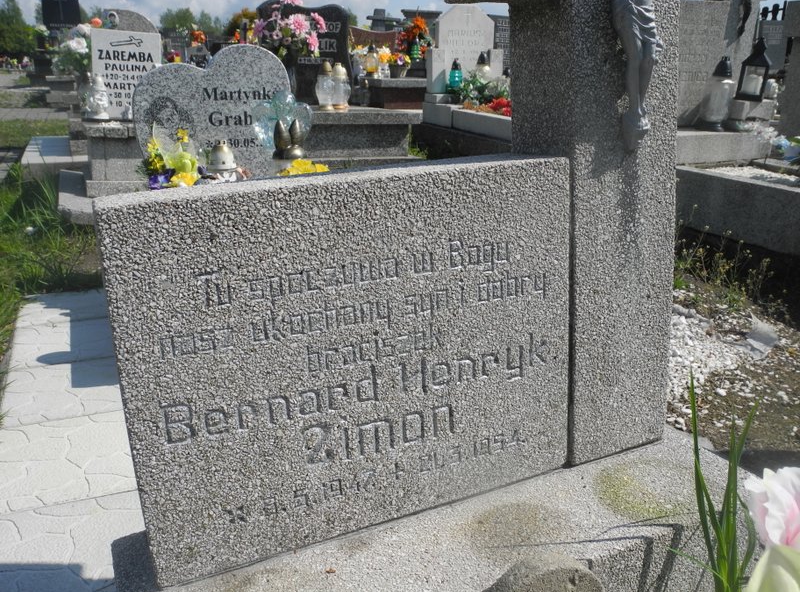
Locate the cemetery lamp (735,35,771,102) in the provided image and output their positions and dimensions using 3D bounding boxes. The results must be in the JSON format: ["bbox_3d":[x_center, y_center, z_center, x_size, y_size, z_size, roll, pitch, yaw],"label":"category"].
[{"bbox_3d":[1.667,-1.072,3.500,0.118,0.275,0.118,10,20,23],"label":"cemetery lamp"}]

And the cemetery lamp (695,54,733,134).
[{"bbox_3d":[1.418,-0.906,3.328,0.115,0.322,0.115,-5,20,-23],"label":"cemetery lamp"}]

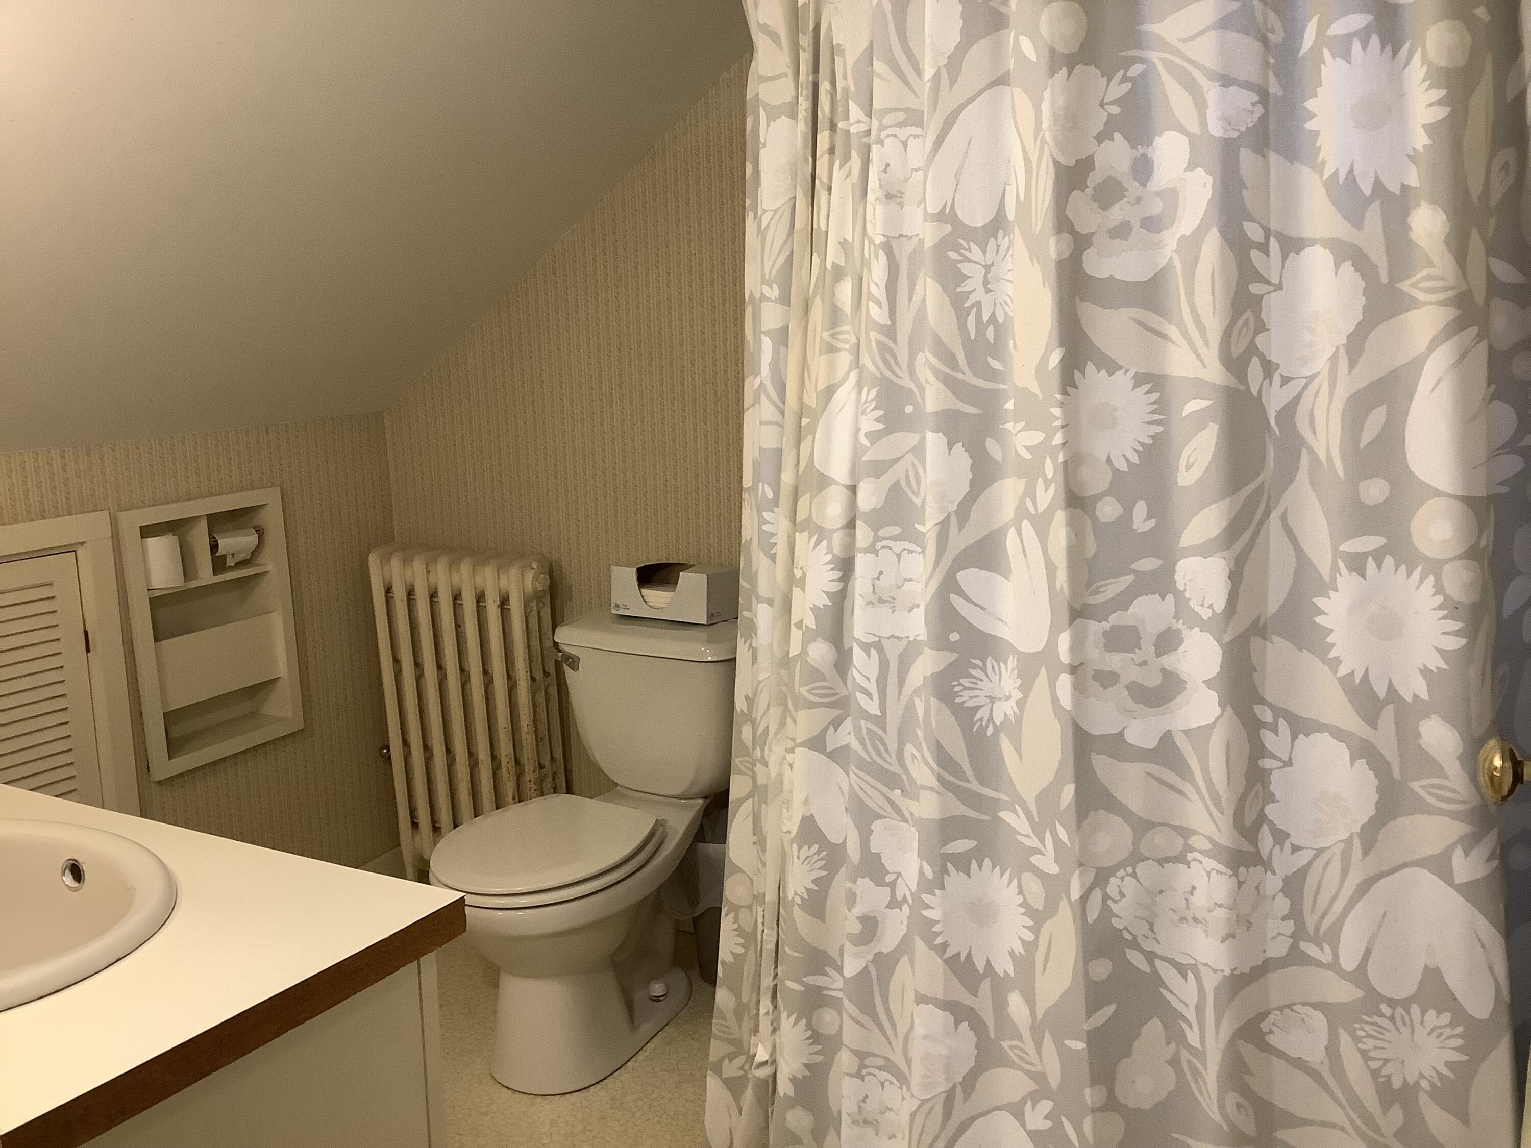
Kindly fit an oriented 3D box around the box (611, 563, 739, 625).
[{"bbox_3d":[-0.178,0.036,2.768,0.230,0.097,0.122,5,11,31],"label":"box"}]

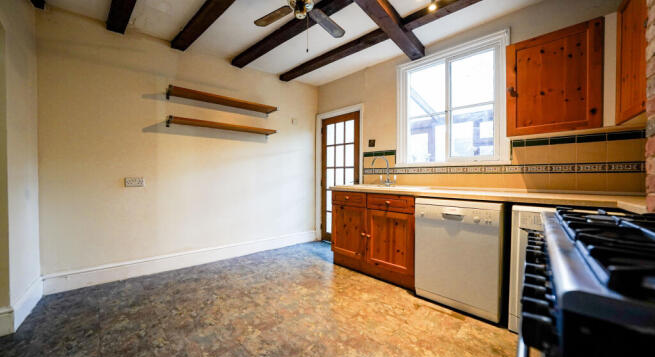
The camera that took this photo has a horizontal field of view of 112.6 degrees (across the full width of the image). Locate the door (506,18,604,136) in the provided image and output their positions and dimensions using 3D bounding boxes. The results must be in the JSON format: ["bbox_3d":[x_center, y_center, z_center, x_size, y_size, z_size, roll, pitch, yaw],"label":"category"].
[{"bbox_3d":[1.639,-0.701,1.603,0.495,0.722,0.035,1,1,41],"label":"door"}]

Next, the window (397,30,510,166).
[{"bbox_3d":[1.263,-0.741,2.325,1.079,1.203,0.110,1,1,41],"label":"window"}]

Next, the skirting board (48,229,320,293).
[{"bbox_3d":[-1.309,0.935,2.702,2.804,0.150,0.022,0,1,-36],"label":"skirting board"}]

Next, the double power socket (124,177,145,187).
[{"bbox_3d":[-1.982,0.040,2.253,0.146,0.090,0.015,-1,1,-35],"label":"double power socket"}]

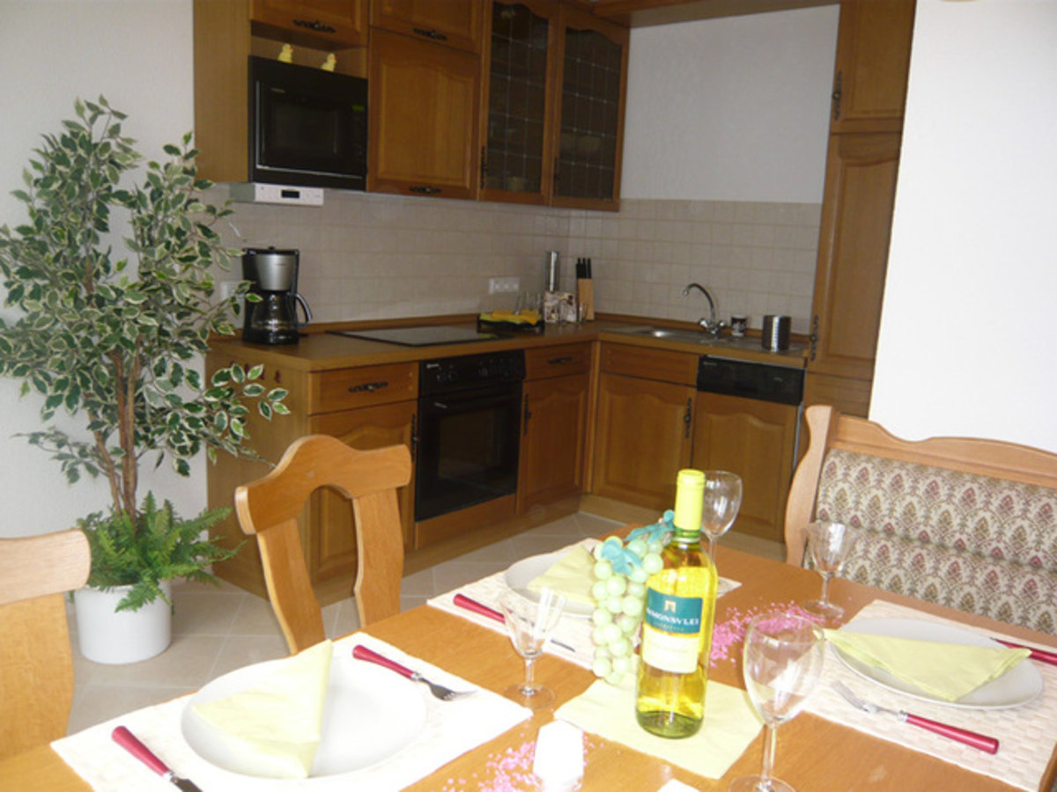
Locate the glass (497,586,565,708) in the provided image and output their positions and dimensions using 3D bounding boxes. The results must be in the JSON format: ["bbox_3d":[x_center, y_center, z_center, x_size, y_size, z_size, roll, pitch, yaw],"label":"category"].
[{"bbox_3d":[0.006,0.291,0.990,0.075,0.124,0.075,3,10,1],"label":"glass"}]

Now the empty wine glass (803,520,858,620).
[{"bbox_3d":[0.448,0.260,1.277,0.076,0.128,0.076,7,11,20],"label":"empty wine glass"}]

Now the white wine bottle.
[{"bbox_3d":[0.168,0.224,0.936,0.076,0.291,0.076,8,11,26],"label":"white wine bottle"}]

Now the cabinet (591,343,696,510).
[{"bbox_3d":[0.669,0.114,4.041,0.536,0.723,0.565,11,13,37],"label":"cabinet"}]

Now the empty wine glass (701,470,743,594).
[{"bbox_3d":[0.299,0.212,1.372,0.079,0.175,0.079,5,10,13],"label":"empty wine glass"}]

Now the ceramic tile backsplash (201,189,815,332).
[{"bbox_3d":[0.171,-0.532,3.327,1.553,0.595,2.169,11,13,37],"label":"ceramic tile backsplash"}]

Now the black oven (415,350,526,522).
[{"bbox_3d":[-0.427,0.101,3.497,0.545,0.606,0.597,11,13,37],"label":"black oven"}]

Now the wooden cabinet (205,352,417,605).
[{"bbox_3d":[-0.777,0.263,3.104,0.565,0.832,0.481,11,13,37],"label":"wooden cabinet"}]

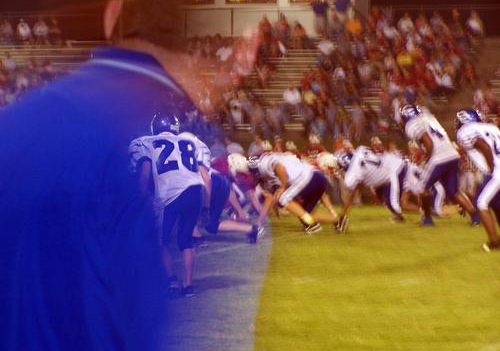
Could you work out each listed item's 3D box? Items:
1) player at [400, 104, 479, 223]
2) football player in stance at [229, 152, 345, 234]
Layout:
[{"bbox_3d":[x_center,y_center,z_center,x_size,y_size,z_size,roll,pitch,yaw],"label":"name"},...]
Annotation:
[{"bbox_3d":[2.666,-0.133,28.100,1.020,1.700,0.750,1,2,24],"label":"player"},{"bbox_3d":[0.623,0.238,26.600,1.300,1.100,0.800,1,2,24],"label":"football player in stance"}]

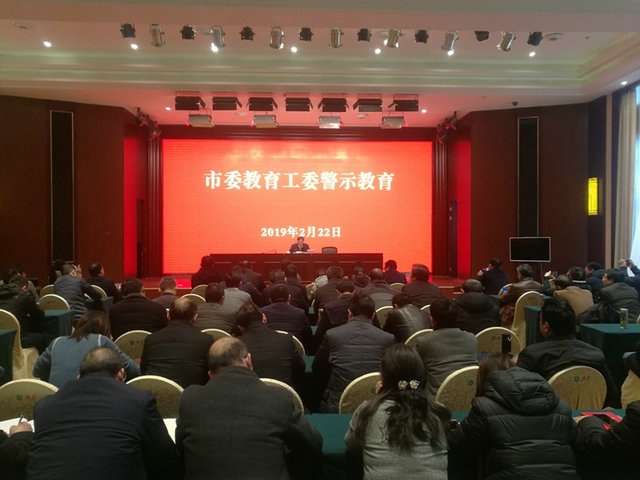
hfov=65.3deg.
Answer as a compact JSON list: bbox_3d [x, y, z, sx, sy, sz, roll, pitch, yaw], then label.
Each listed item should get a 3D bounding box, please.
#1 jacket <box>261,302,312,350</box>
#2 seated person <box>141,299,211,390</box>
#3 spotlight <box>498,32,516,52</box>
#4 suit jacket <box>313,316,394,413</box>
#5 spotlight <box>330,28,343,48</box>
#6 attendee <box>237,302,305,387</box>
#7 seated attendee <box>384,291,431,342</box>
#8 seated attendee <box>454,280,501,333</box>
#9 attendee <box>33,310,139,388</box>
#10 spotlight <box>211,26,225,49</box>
[{"bbox_3d":[-0.303,0.869,4.514,0.510,0.660,0.460,0,1,-3],"label":"jacket"},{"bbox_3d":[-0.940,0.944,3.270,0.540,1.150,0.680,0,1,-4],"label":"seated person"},{"bbox_3d":[2.900,-3.093,7.720,0.230,0.330,0.300,0,1,-3],"label":"spotlight"},{"bbox_3d":[0.226,0.846,3.364,0.560,0.700,0.470,0,1,-3],"label":"suit jacket"},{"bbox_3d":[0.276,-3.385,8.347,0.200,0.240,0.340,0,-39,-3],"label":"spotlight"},{"bbox_3d":[-0.318,1.035,3.300,0.490,1.280,0.780,0,1,-3],"label":"attendee"},{"bbox_3d":[0.800,1.074,4.618,0.530,1.220,0.820,0,1,-6],"label":"seated attendee"},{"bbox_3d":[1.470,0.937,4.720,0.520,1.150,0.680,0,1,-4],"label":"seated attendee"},{"bbox_3d":[-1.595,1.126,3.380,0.620,1.250,0.800,0,1,2],"label":"attendee"},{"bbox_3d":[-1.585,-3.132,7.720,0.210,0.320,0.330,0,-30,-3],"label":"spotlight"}]

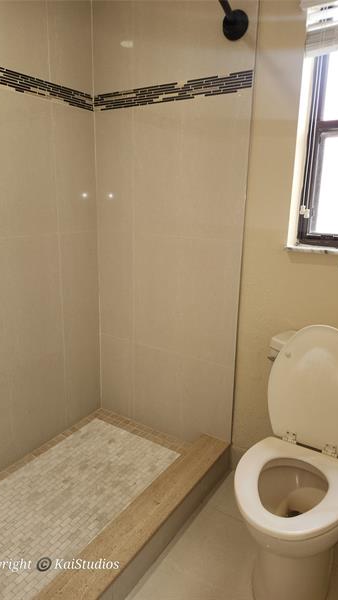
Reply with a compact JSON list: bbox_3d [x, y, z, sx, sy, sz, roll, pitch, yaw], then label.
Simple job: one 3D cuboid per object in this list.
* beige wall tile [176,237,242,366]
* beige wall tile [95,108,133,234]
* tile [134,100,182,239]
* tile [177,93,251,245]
[{"bbox_3d":[0.193,0.010,1.943,0.311,0.604,0.012,10,17,32],"label":"beige wall tile"},{"bbox_3d":[-0.286,-0.666,2.109,0.250,0.604,0.012,10,17,32],"label":"beige wall tile"},{"bbox_3d":[-0.054,-0.625,1.960,0.301,0.604,0.012,10,17,32],"label":"tile"},{"bbox_3d":[0.203,-0.579,1.796,0.311,0.604,0.012,10,17,32],"label":"tile"}]

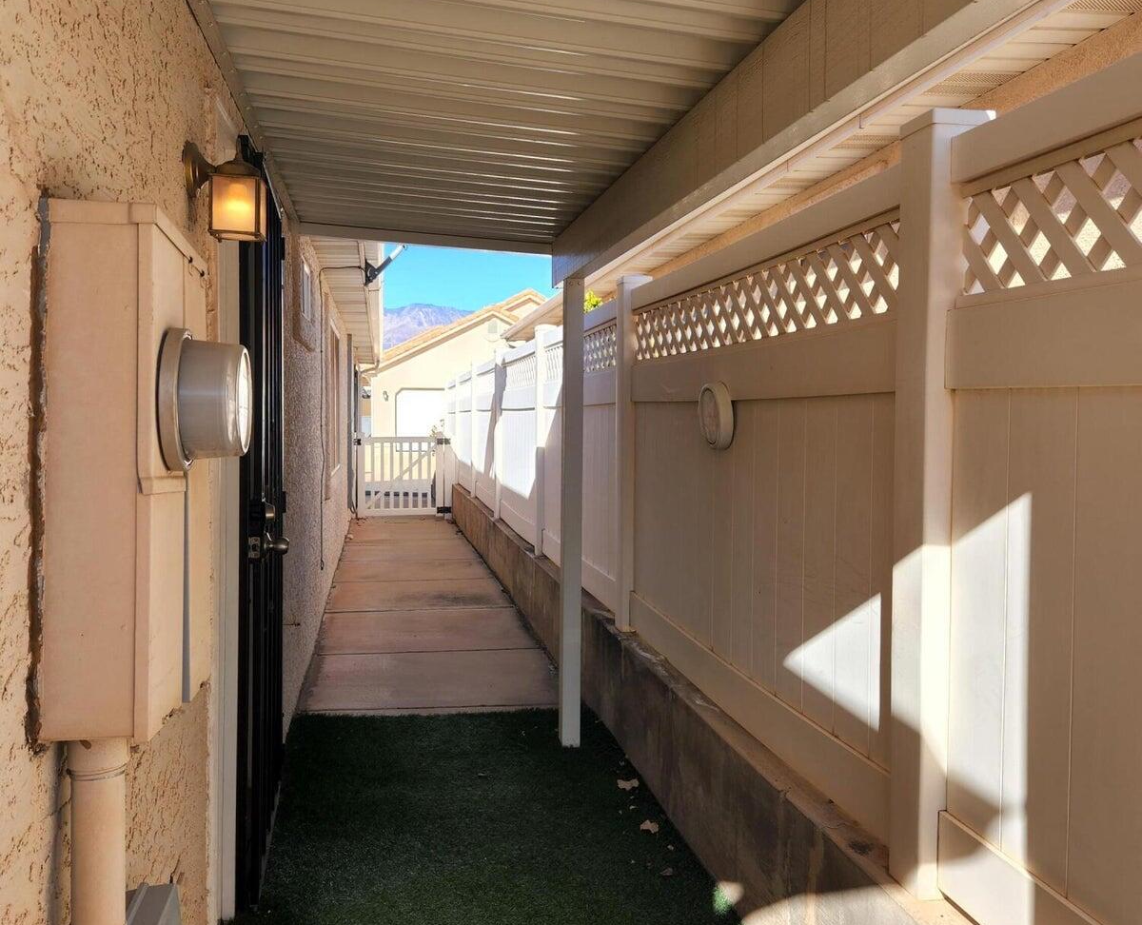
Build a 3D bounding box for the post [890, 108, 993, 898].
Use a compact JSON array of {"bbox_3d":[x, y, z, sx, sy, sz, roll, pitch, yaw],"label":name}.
[{"bbox_3d":[0.689,0.078,1.902,0.110,1.440,0.110,0,3,-11],"label":"post"}]

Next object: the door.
[{"bbox_3d":[-0.965,0.150,3.227,0.066,2.110,0.960,0,3,-11],"label":"door"}]

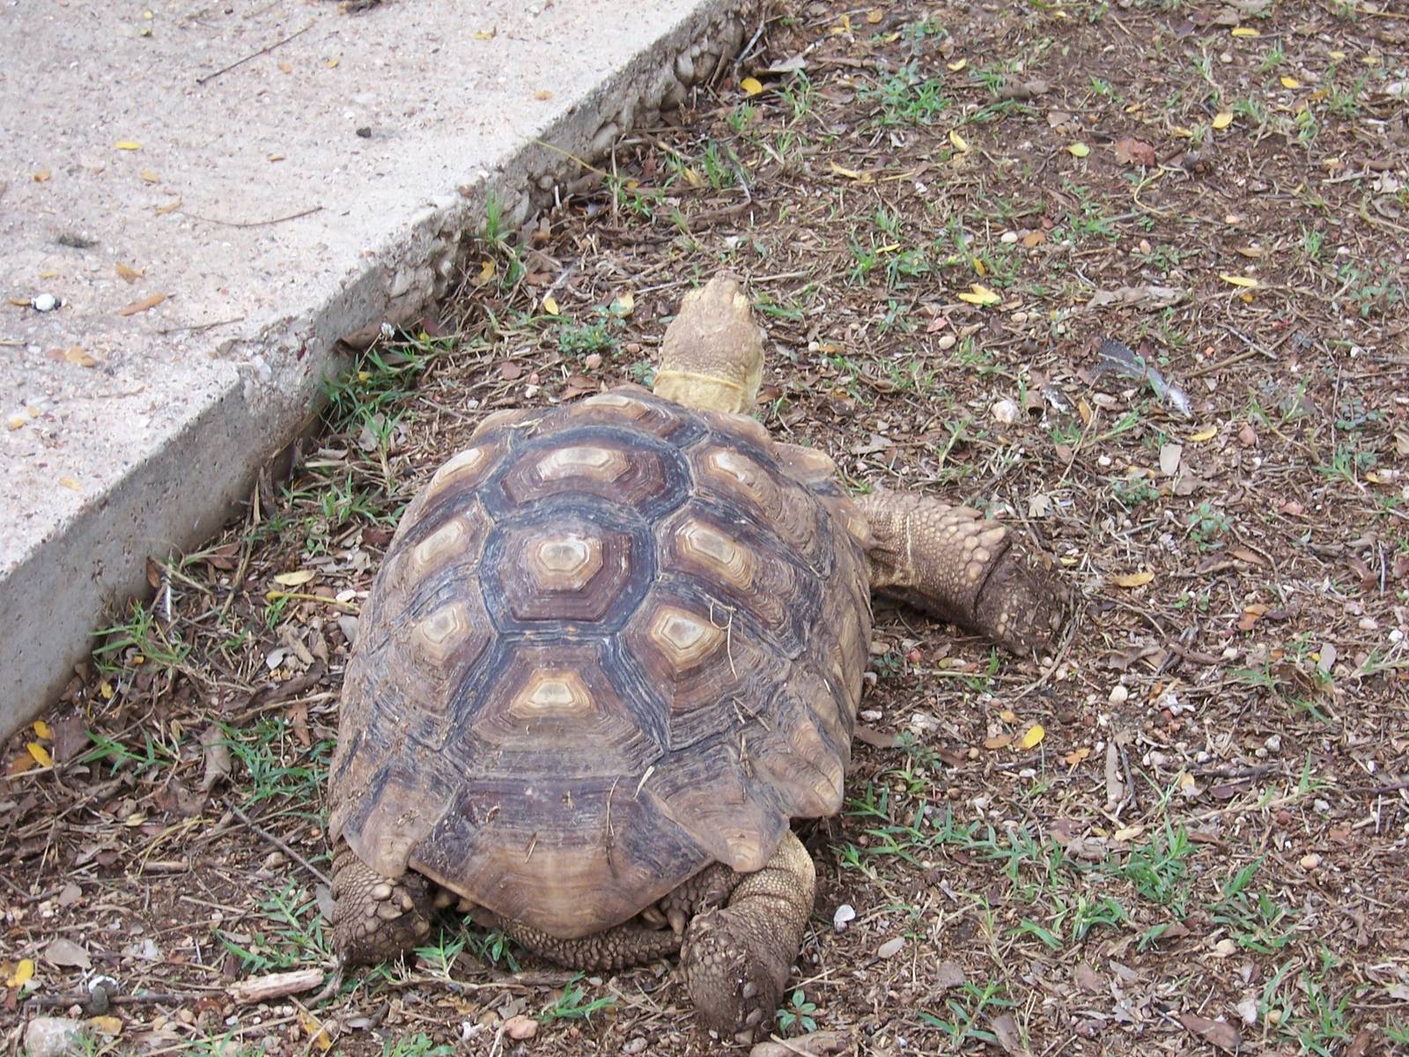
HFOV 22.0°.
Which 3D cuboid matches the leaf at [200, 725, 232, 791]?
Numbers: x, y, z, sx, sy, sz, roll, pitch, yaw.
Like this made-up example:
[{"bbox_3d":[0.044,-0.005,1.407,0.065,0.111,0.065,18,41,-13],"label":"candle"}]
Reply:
[{"bbox_3d":[-0.344,0.161,2.546,0.024,0.015,0.071,-8,36,-11],"label":"leaf"}]

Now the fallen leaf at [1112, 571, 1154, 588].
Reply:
[{"bbox_3d":[0.323,0.039,2.729,0.033,0.008,0.012,-7,36,-10],"label":"fallen leaf"}]

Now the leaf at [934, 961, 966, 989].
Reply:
[{"bbox_3d":[0.161,0.292,2.372,0.021,0.009,0.025,0,35,0],"label":"leaf"}]

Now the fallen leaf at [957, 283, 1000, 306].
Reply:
[{"bbox_3d":[0.231,-0.197,3.055,0.036,0.012,0.030,0,35,0],"label":"fallen leaf"}]

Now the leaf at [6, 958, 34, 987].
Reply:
[{"bbox_3d":[-0.471,0.307,2.495,0.014,0.006,0.030,10,34,15],"label":"leaf"}]

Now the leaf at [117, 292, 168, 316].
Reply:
[{"bbox_3d":[-0.433,-0.173,2.794,0.043,0.006,0.011,-18,39,-23],"label":"leaf"}]

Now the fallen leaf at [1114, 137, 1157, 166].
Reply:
[{"bbox_3d":[0.386,-0.338,3.250,0.038,0.016,0.041,0,35,0],"label":"fallen leaf"}]

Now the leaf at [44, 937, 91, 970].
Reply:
[{"bbox_3d":[-0.440,0.297,2.507,0.038,0.010,0.023,17,37,25],"label":"leaf"}]

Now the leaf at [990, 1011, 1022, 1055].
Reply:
[{"bbox_3d":[0.205,0.340,2.442,0.016,0.010,0.043,-3,33,-4],"label":"leaf"}]

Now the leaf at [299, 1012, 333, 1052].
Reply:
[{"bbox_3d":[-0.262,0.340,2.444,0.016,0.008,0.042,-18,37,-26],"label":"leaf"}]

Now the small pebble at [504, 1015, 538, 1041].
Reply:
[{"bbox_3d":[-0.118,0.321,2.327,0.022,0.015,0.017,0,35,0],"label":"small pebble"}]

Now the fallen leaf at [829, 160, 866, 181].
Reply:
[{"bbox_3d":[0.137,-0.346,3.498,0.013,0.010,0.049,-25,41,-33],"label":"fallen leaf"}]

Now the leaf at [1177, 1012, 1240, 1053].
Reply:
[{"bbox_3d":[0.340,0.337,2.444,0.047,0.012,0.021,23,40,32],"label":"leaf"}]

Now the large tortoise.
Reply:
[{"bbox_3d":[0.017,0.042,2.671,0.503,0.260,0.711,3,33,5],"label":"large tortoise"}]

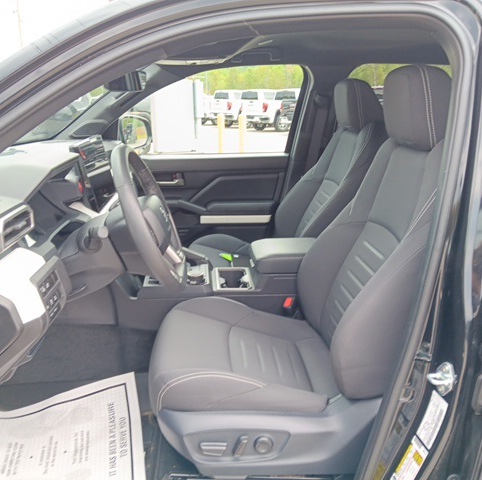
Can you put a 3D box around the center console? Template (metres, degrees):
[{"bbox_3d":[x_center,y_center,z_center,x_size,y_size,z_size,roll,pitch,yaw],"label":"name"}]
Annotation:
[{"bbox_3d":[-0.026,0.149,1.643,0.860,0.310,0.250,-1,16,-3],"label":"center console"}]

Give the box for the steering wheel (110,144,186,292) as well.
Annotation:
[{"bbox_3d":[-0.238,-0.043,1.168,0.100,0.380,0.380,-21,16,2],"label":"steering wheel"}]

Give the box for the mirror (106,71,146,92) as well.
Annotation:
[{"bbox_3d":[-0.343,-0.475,1.441,0.042,0.066,0.235,5,17,16],"label":"mirror"}]

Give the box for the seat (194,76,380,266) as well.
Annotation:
[{"bbox_3d":[0.178,-0.157,1.953,0.810,0.950,0.540,-1,16,-3],"label":"seat"}]

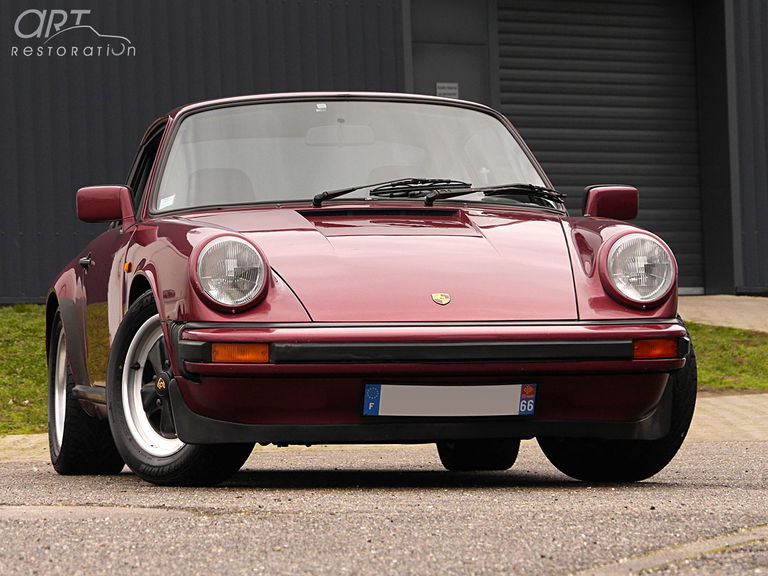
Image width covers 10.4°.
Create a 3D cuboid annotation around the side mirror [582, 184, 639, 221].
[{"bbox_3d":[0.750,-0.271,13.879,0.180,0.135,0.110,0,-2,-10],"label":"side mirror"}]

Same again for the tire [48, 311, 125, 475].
[{"bbox_3d":[-1.063,0.360,15.169,0.235,0.630,0.630,0,-2,-10],"label":"tire"}]

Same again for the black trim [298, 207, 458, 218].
[{"bbox_3d":[-0.017,-0.240,13.417,0.515,0.037,0.060,0,-2,-10],"label":"black trim"}]

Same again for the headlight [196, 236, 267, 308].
[{"bbox_3d":[-0.452,-0.046,12.386,0.206,0.212,0.120,0,-2,-10],"label":"headlight"}]

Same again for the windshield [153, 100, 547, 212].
[{"bbox_3d":[-0.088,-0.421,13.802,1.370,0.615,0.230,0,-43,-10],"label":"windshield"}]

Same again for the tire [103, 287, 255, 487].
[{"bbox_3d":[-0.611,0.296,12.906,0.207,0.630,0.630,1,-2,-37],"label":"tire"}]

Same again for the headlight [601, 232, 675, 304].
[{"bbox_3d":[0.754,-0.053,12.607,0.208,0.212,0.120,0,-2,-10],"label":"headlight"}]

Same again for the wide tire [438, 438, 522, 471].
[{"bbox_3d":[0.344,0.357,15.426,0.235,0.630,0.630,0,-2,-10],"label":"wide tire"}]

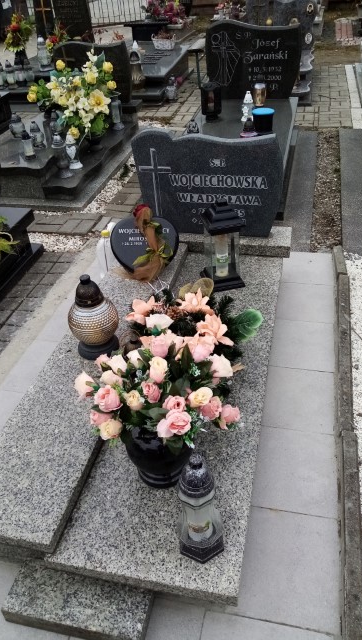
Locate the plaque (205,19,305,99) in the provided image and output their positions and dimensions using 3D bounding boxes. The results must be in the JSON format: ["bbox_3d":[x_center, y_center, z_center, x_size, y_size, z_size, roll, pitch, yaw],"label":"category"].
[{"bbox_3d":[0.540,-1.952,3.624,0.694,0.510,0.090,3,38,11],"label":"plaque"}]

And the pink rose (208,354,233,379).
[{"bbox_3d":[0.099,0.117,1.205,0.062,0.058,0.062,42,11,7],"label":"pink rose"}]

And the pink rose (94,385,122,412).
[{"bbox_3d":[-0.174,0.186,1.140,0.062,0.061,0.062,-49,36,-13],"label":"pink rose"}]

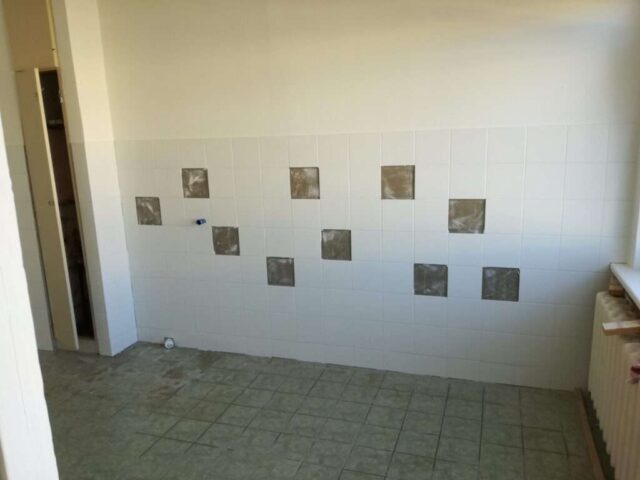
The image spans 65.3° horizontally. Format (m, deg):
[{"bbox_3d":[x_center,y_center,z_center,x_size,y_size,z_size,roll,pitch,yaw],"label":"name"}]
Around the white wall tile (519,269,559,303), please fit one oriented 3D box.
[{"bbox_3d":[1.253,0.266,2.870,0.199,0.199,0.010,2,13,19],"label":"white wall tile"}]

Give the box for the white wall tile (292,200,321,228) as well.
[{"bbox_3d":[-0.090,-0.171,3.237,0.198,0.198,0.010,2,12,18],"label":"white wall tile"}]

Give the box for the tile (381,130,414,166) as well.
[{"bbox_3d":[0.464,-0.544,2.961,0.198,0.198,0.008,2,12,18],"label":"tile"}]

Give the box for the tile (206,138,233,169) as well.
[{"bbox_3d":[-0.674,-0.582,3.340,0.198,0.198,0.010,2,12,18],"label":"tile"}]

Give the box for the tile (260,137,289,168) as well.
[{"bbox_3d":[-0.295,-0.569,3.212,0.198,0.198,0.008,2,12,18],"label":"tile"}]

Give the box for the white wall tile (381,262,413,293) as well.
[{"bbox_3d":[0.494,0.239,3.128,0.198,0.198,0.010,2,12,18],"label":"white wall tile"}]

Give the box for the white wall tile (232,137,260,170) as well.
[{"bbox_3d":[-0.484,-0.575,3.279,0.198,0.198,0.010,2,12,18],"label":"white wall tile"}]

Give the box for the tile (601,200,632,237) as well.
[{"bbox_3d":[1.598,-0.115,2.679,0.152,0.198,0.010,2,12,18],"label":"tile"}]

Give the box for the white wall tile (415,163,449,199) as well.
[{"bbox_3d":[0.662,-0.339,2.936,0.199,0.199,0.010,2,13,19],"label":"white wall tile"}]

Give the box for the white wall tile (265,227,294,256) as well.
[{"bbox_3d":[-0.271,0.021,3.337,0.199,0.199,0.010,2,13,19],"label":"white wall tile"}]

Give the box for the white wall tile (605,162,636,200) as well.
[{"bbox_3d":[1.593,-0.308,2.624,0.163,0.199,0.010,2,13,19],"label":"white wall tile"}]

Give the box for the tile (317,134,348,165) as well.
[{"bbox_3d":[0.086,-0.556,3.094,0.198,0.198,0.010,2,12,18],"label":"tile"}]

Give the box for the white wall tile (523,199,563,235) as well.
[{"bbox_3d":[1.241,-0.127,2.806,0.198,0.198,0.010,2,12,18],"label":"white wall tile"}]

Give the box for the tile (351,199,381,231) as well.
[{"bbox_3d":[0.290,-0.159,3.108,0.198,0.198,0.010,2,12,18],"label":"tile"}]

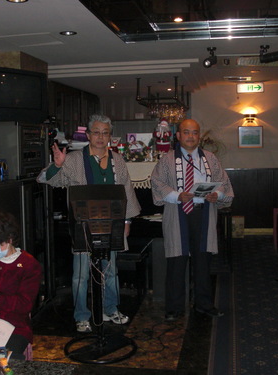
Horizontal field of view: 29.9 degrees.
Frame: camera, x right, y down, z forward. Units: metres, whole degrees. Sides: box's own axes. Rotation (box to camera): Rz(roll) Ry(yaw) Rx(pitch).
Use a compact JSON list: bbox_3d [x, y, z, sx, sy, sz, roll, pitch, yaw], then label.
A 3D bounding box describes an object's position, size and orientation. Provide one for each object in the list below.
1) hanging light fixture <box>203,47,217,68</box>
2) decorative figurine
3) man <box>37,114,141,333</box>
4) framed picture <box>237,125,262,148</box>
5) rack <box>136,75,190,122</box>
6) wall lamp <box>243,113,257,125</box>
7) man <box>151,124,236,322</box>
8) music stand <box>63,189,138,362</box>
[{"bbox_3d":[0.705,-1.282,5.130,0.130,0.205,0.210,2,5,29],"label":"hanging light fixture"},{"bbox_3d":[0.244,-0.537,5.400,0.190,0.355,0.160,-1,5,3],"label":"decorative figurine"},{"bbox_3d":[-0.386,0.281,4.103,0.800,1.680,0.470,-1,5,-5],"label":"man"},{"bbox_3d":[1.733,-0.775,8.059,0.390,0.345,0.030,0,5,10],"label":"framed picture"},{"bbox_3d":[0.384,-1.164,7.212,0.520,0.480,1.950,0,5,10],"label":"rack"},{"bbox_3d":[1.713,-1.067,7.987,0.220,0.200,0.130,0,5,10],"label":"wall lamp"},{"bbox_3d":[0.448,0.259,4.345,0.660,1.660,0.440,0,5,5],"label":"man"},{"bbox_3d":[-0.264,0.572,3.656,0.510,1.170,0.500,-1,5,3],"label":"music stand"}]

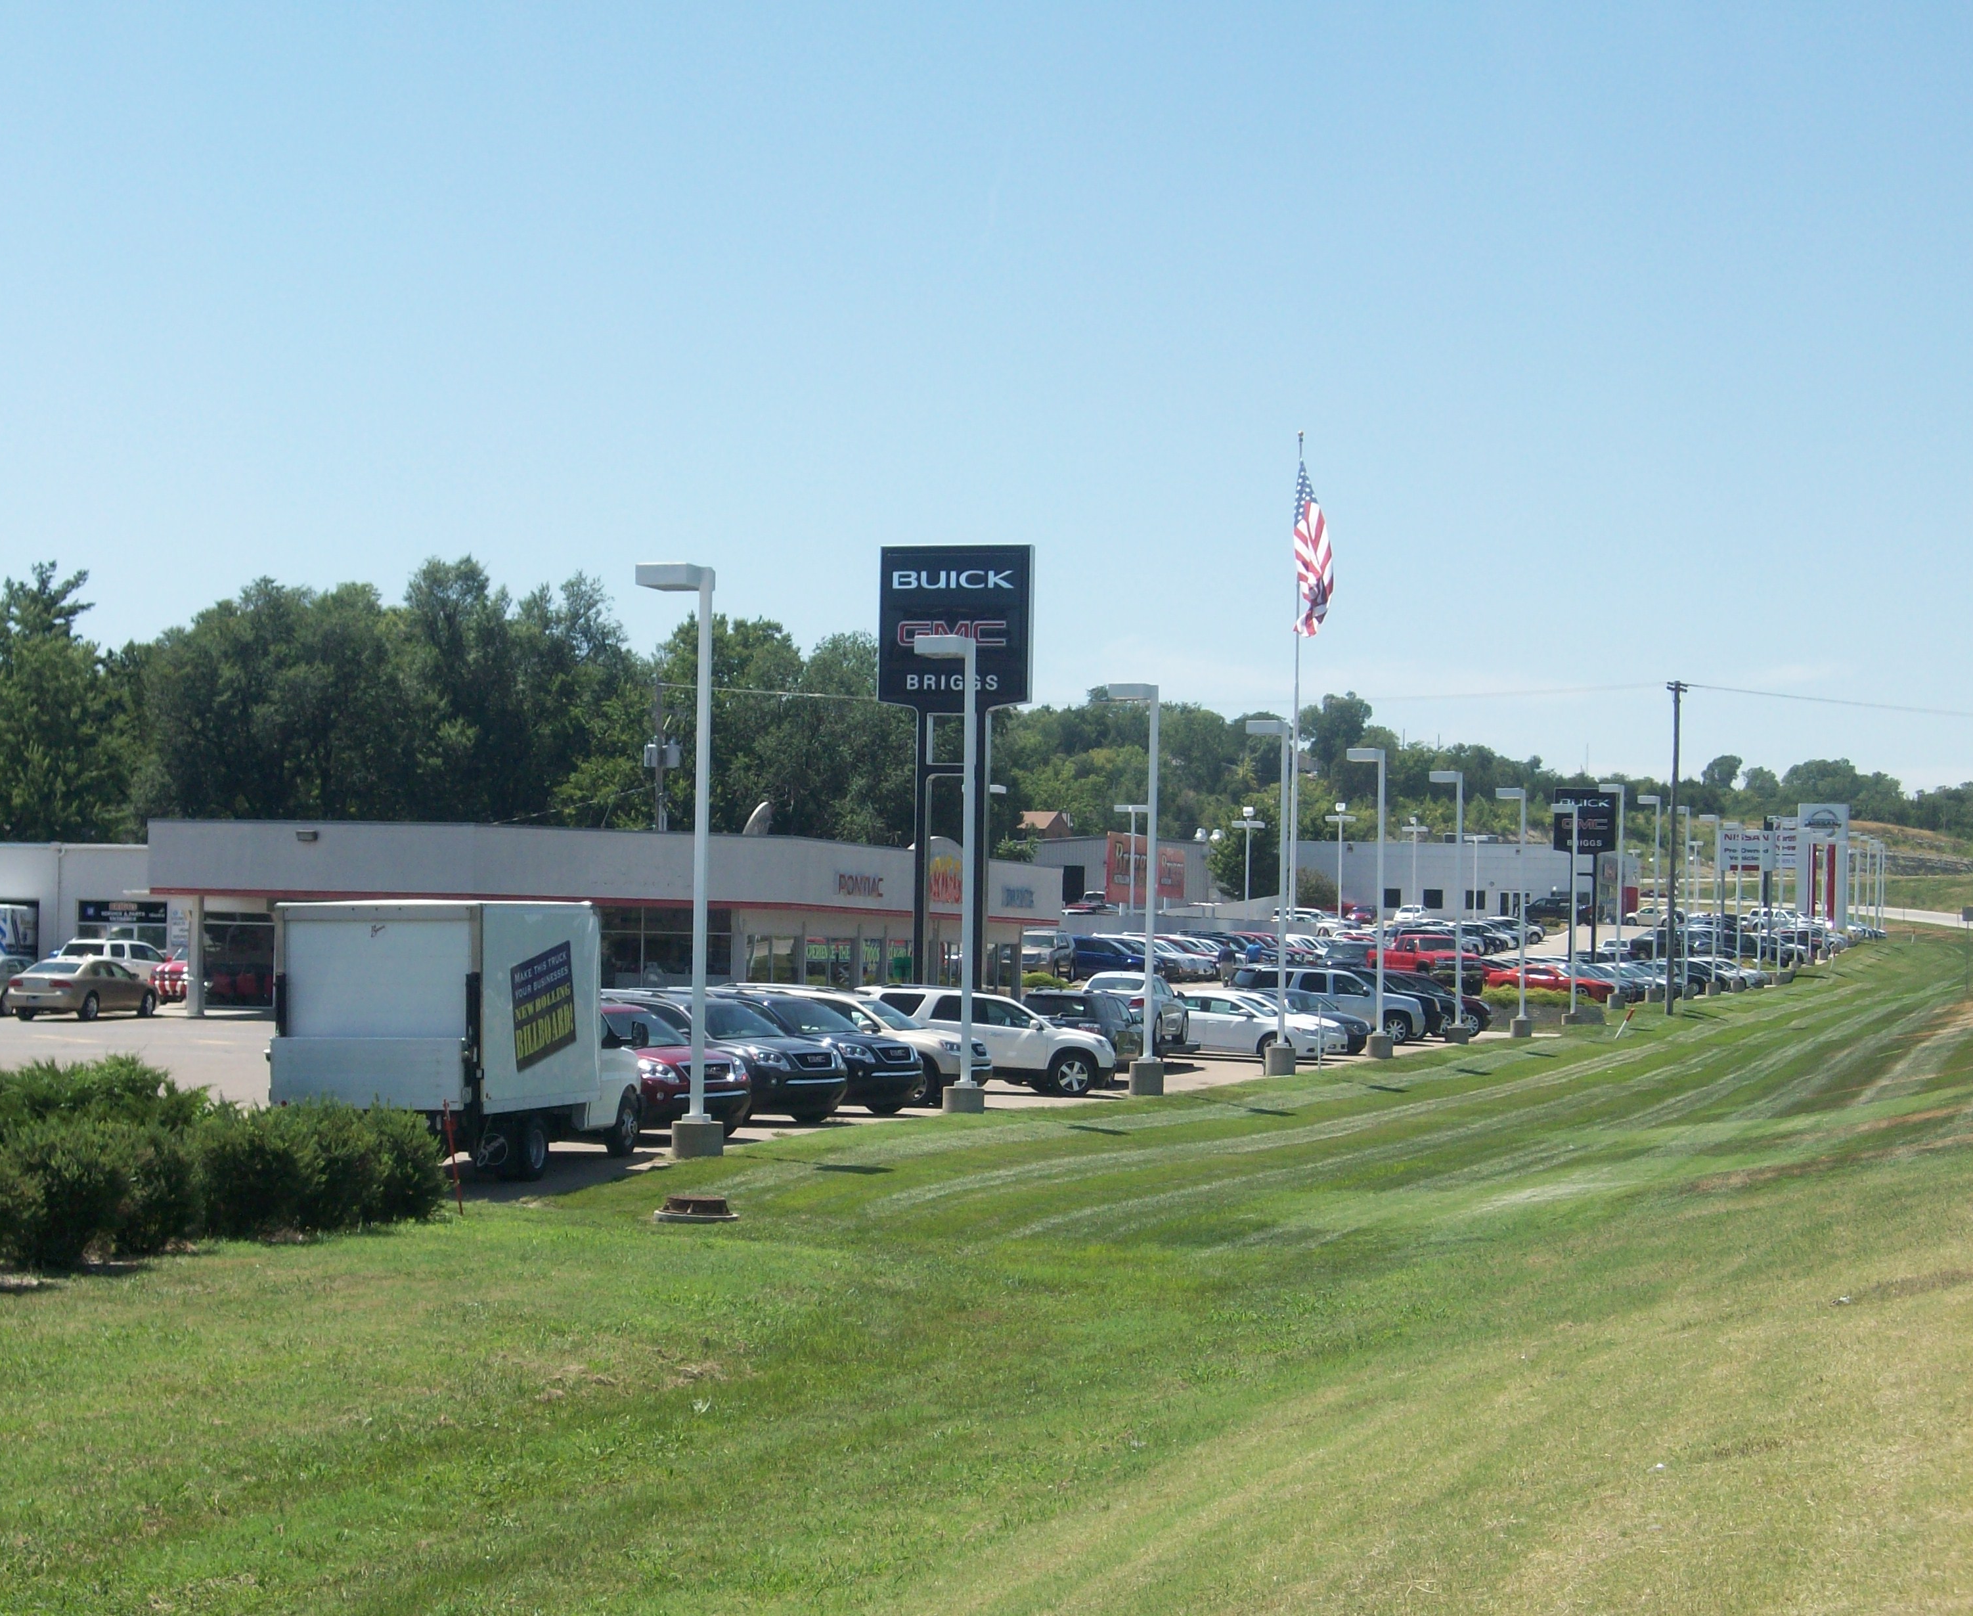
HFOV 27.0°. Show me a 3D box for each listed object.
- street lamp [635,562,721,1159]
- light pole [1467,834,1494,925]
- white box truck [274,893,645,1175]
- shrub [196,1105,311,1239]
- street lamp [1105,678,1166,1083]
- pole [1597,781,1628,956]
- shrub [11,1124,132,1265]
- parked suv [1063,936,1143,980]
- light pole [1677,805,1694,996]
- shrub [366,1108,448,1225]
[{"bbox_3d":[-3.586,0.631,48.996,1.030,7.099,0.750,0,-2,15],"label":"street lamp"},{"bbox_3d":[35.906,5.355,300.099,1.800,6.750,0.500,1,-2,0],"label":"light pole"},{"bbox_3d":[-6.320,2.820,50.400,2.420,3.250,6.600,0,-2,13],"label":"white box truck"},{"bbox_3d":[-6.522,3.250,36.546,1.050,1.180,1.050,1,-2,0],"label":"shrub"},{"bbox_3d":[2.707,1.412,71.896,1.030,7.212,0.750,0,-2,15],"label":"street lamp"},{"bbox_3d":[22.681,3.144,149.100,1.000,8.100,0.450,0,-2,15],"label":"pole"},{"bbox_3d":[-7.668,3.235,34.400,1.100,1.250,1.100,1,-2,-12],"label":"shrub"},{"bbox_3d":[4.293,6.071,165.000,4.800,1.760,1.900,0,-2,20],"label":"parked suv"},{"bbox_3d":[29.276,3.934,173.100,1.000,8.000,0.450,0,-2,15],"label":"light pole"},{"bbox_3d":[-5.351,3.291,37.800,0.850,1.100,0.900,1,-2,0],"label":"shrub"}]

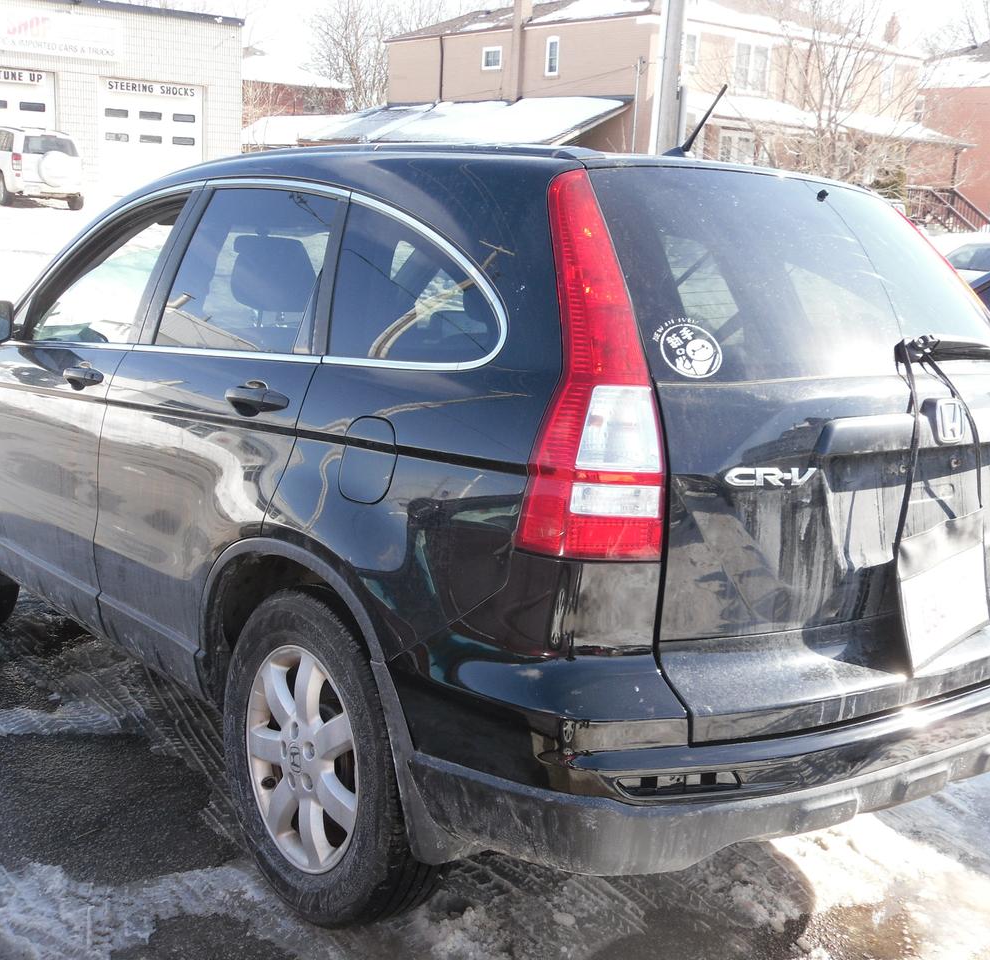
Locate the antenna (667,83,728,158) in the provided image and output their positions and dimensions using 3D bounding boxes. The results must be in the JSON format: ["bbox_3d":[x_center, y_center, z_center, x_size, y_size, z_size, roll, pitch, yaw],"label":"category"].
[{"bbox_3d":[0.441,-0.795,2.898,0.040,0.165,0.185,-5,11,-38],"label":"antenna"}]

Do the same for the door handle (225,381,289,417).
[{"bbox_3d":[-0.497,-0.168,2.693,0.055,0.068,0.235,-5,11,-38],"label":"door handle"}]

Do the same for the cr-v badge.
[{"bbox_3d":[0.487,-0.009,2.270,0.190,0.036,0.012,-2,10,-24],"label":"cr-v badge"}]

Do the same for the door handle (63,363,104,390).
[{"bbox_3d":[-1.094,-0.273,3.444,0.055,0.062,0.230,-5,11,-38],"label":"door handle"}]

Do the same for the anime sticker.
[{"bbox_3d":[0.337,-0.230,2.268,0.127,0.128,0.004,-1,-30,-17],"label":"anime sticker"}]

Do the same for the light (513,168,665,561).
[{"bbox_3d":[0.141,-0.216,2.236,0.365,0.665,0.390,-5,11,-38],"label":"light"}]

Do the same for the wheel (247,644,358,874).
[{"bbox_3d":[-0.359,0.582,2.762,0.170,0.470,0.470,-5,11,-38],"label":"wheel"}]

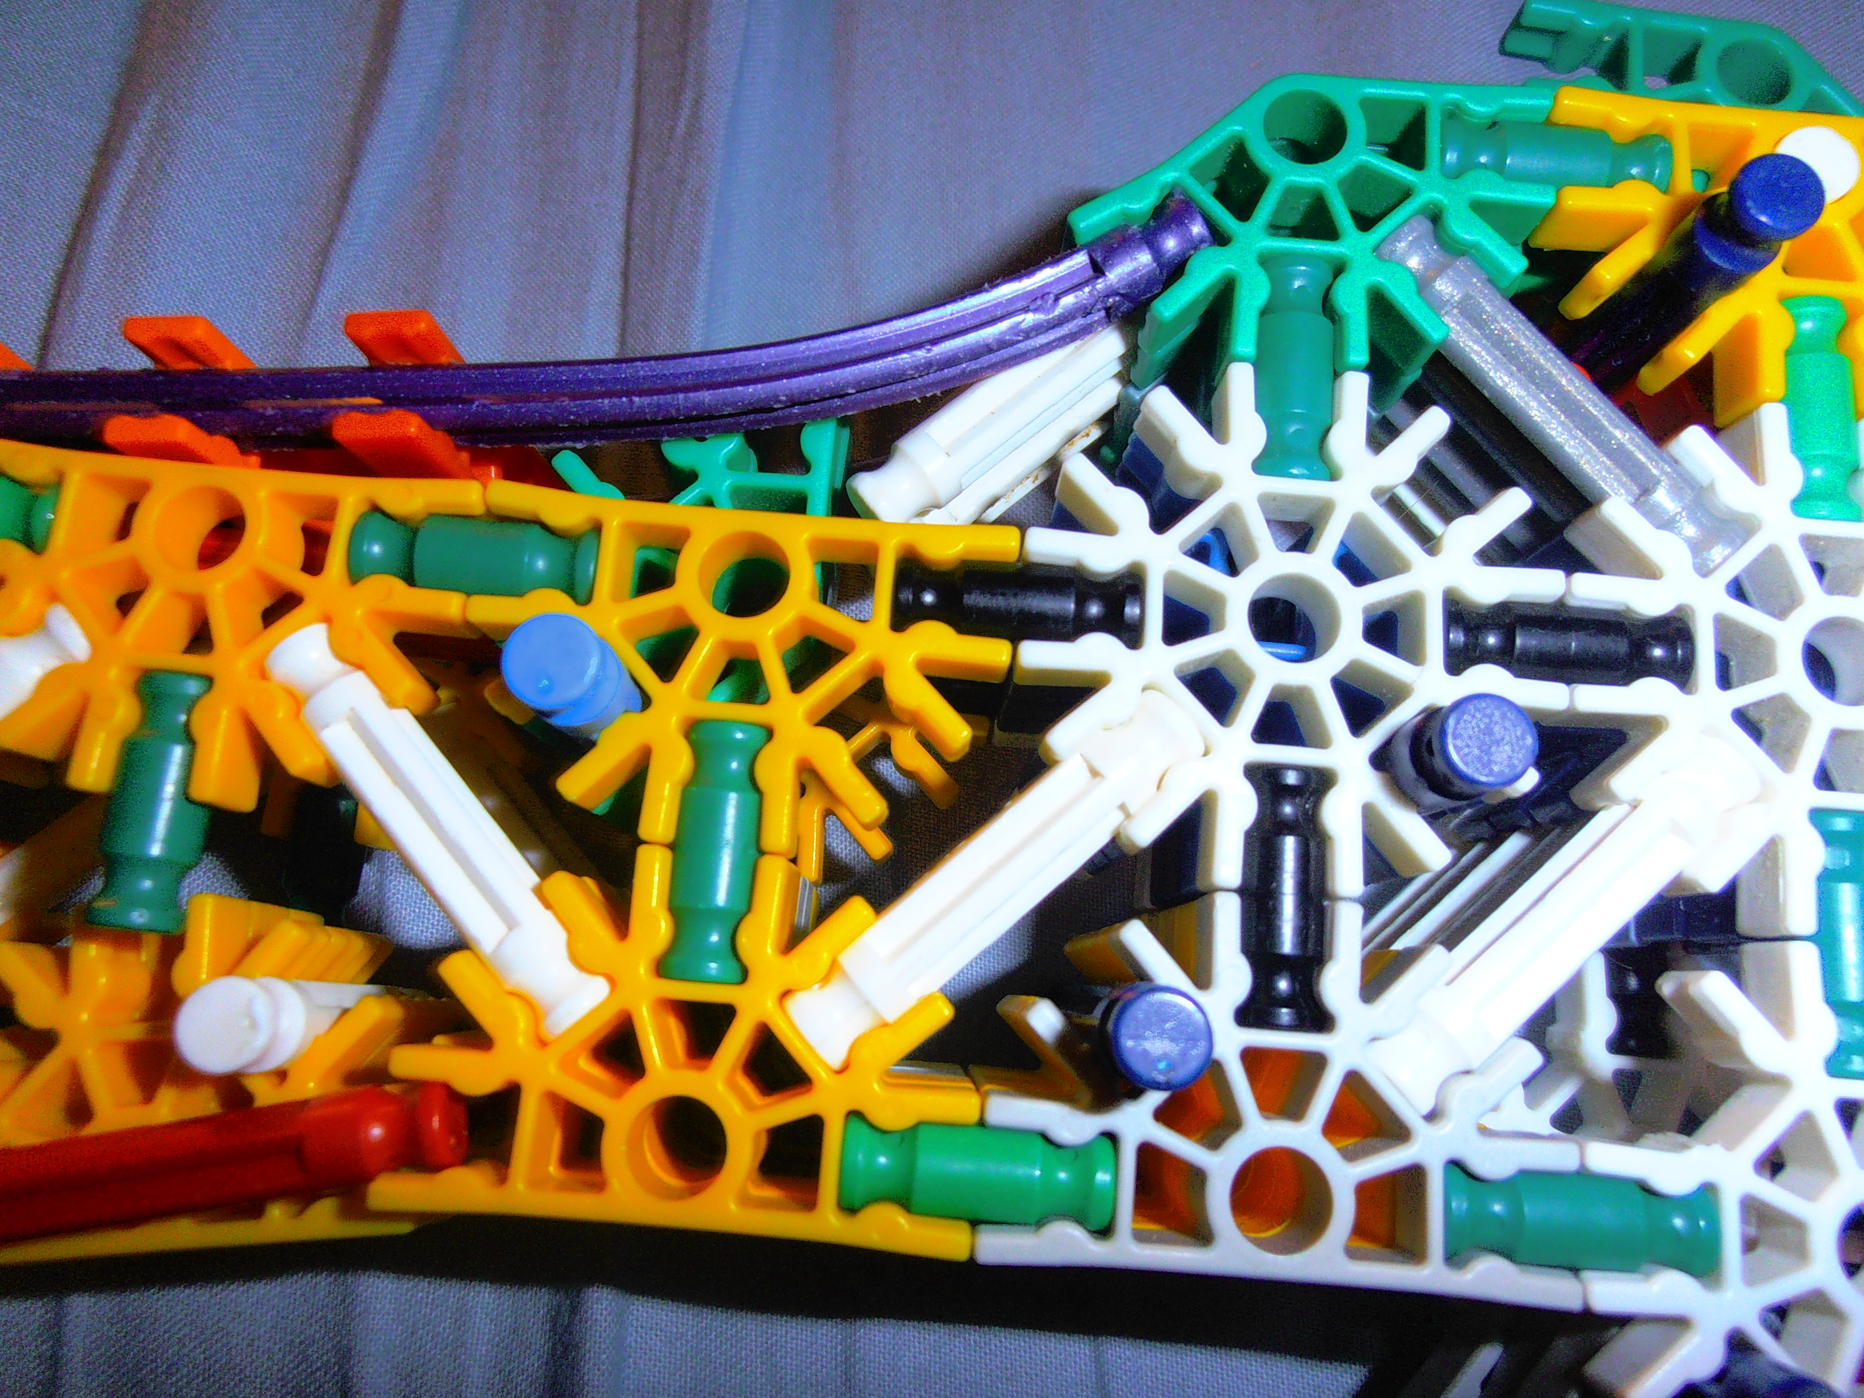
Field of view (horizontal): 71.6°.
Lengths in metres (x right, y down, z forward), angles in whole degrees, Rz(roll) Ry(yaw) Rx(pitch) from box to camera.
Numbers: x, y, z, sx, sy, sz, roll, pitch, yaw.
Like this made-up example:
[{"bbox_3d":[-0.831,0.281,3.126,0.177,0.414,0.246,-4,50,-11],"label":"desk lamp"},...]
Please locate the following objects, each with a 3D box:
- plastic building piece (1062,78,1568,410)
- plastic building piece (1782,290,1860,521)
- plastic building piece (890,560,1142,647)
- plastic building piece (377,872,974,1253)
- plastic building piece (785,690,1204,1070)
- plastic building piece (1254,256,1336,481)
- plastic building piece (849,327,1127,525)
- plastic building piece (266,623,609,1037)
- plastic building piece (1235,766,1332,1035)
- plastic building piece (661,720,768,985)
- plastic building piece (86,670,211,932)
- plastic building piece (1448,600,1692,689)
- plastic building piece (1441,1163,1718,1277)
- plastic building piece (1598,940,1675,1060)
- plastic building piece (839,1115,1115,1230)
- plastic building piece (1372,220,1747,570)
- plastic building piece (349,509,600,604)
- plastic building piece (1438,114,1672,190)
[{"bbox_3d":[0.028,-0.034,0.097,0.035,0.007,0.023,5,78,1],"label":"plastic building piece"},{"bbox_3d":[0.063,-0.020,0.094,0.006,0.006,0.017,5,78,1],"label":"plastic building piece"},{"bbox_3d":[0.006,-0.006,0.091,0.017,0.006,0.006,5,78,1],"label":"plastic building piece"},{"bbox_3d":[-0.015,0.022,0.084,0.037,0.006,0.023,5,78,1],"label":"plastic building piece"},{"bbox_3d":[0.004,0.012,0.087,0.032,0.006,0.006,-40,81,-8],"label":"plastic building piece"},{"bbox_3d":[0.026,-0.023,0.094,0.006,0.006,0.017,5,78,1],"label":"plastic building piece"},{"bbox_3d":[0.008,-0.024,0.100,0.032,0.006,0.006,-40,81,-8],"label":"plastic building piece"},{"bbox_3d":[-0.033,0.009,0.087,0.006,0.006,0.033,-40,81,-8],"label":"plastic building piece"},{"bbox_3d":[0.023,0.013,0.086,0.006,0.006,0.017,5,78,1],"label":"plastic building piece"},{"bbox_3d":[-0.014,0.010,0.087,0.006,0.006,0.017,5,78,1],"label":"plastic building piece"},{"bbox_3d":[-0.052,0.007,0.087,0.006,0.006,0.017,5,78,1],"label":"plastic building piece"},{"bbox_3d":[0.043,-0.003,0.090,0.017,0.006,0.006,5,78,1],"label":"plastic building piece"},{"bbox_3d":[0.040,0.033,0.083,0.017,0.006,0.006,5,78,1],"label":"plastic building piece"},{"bbox_3d":[0.060,0.021,0.110,0.006,0.006,0.017,5,78,1],"label":"plastic building piece"},{"bbox_3d":[0.003,0.030,0.083,0.017,0.006,0.006,5,78,1],"label":"plastic building piece"},{"bbox_3d":[0.045,-0.022,0.094,0.006,0.006,0.032,-40,81,-8],"label":"plastic building piece"},{"bbox_3d":[-0.031,-0.009,0.091,0.017,0.006,0.006,5,78,1],"label":"plastic building piece"},{"bbox_3d":[0.046,-0.040,0.098,0.017,0.006,0.006,5,78,1],"label":"plastic building piece"}]

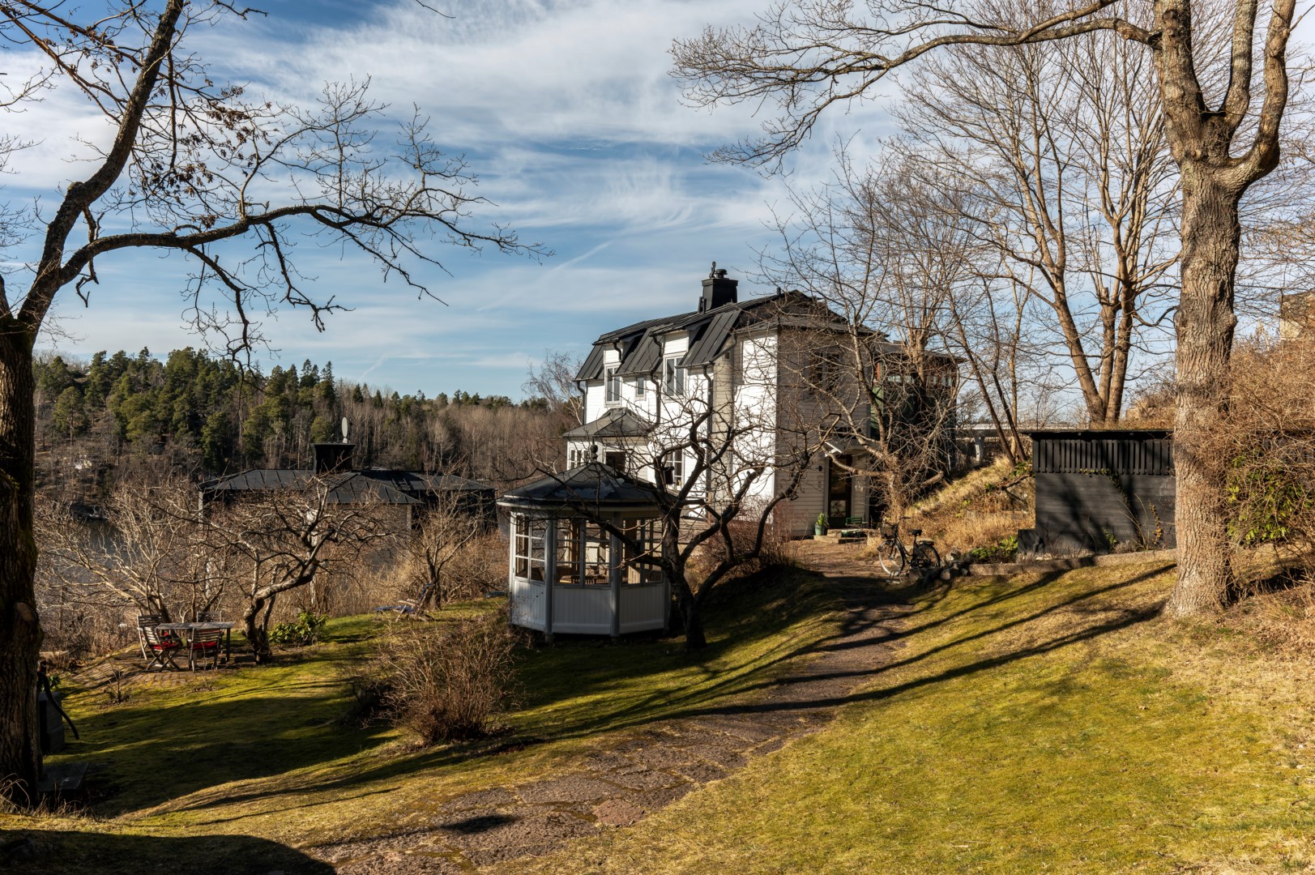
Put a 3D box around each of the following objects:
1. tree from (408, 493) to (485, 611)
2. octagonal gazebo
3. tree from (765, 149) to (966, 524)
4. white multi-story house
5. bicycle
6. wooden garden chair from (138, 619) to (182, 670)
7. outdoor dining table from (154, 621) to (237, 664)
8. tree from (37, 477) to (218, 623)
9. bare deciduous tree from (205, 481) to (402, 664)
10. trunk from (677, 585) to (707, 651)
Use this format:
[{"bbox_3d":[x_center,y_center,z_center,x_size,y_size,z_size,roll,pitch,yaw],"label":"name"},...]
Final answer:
[{"bbox_3d":[-5.123,2.778,24.800,1.845,2.841,1.850,1,-1,-12],"label":"tree"},{"bbox_3d":[-1.270,1.928,18.836,3.250,3.079,3.250,1,-1,-6],"label":"octagonal gazebo"},{"bbox_3d":[5.038,-2.474,25.000,4.925,8.791,4.400,1,-1,11],"label":"tree"},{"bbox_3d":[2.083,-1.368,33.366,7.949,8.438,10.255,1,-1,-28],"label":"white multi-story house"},{"bbox_3d":[4.919,2.171,20.100,1.750,1.100,0.580,1,-1,-37],"label":"bicycle"},{"bbox_3d":[-10.108,4.221,20.800,0.550,0.950,0.620,1,-1,37],"label":"wooden garden chair"},{"bbox_3d":[-9.630,4.298,21.297,1.550,0.730,0.750,1,-1,-9],"label":"outdoor dining table"},{"bbox_3d":[-11.814,2.577,22.800,4.033,3.390,3.400,1,-1,-27],"label":"tree"},{"bbox_3d":[-7.244,2.748,20.800,4.014,3.636,3.400,1,-1,-19],"label":"bare deciduous tree"},{"bbox_3d":[0.552,2.892,16.400,0.462,1.055,0.420,1,-1,2],"label":"trunk"}]

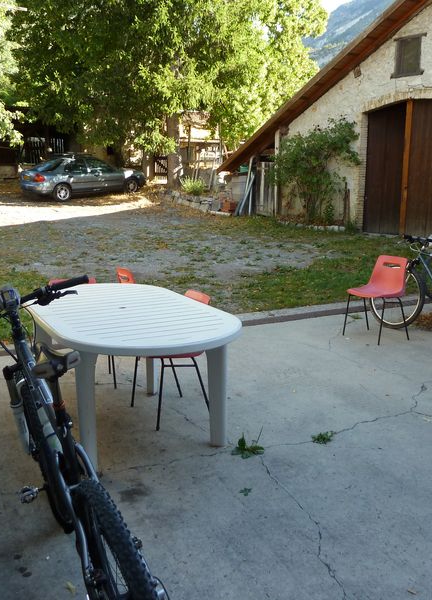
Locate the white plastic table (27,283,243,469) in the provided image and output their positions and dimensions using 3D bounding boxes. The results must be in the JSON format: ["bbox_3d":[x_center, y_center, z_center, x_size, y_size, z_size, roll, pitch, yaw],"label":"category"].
[{"bbox_3d":[-0.547,0.411,3.468,0.996,0.730,1.779,-6,13,-28],"label":"white plastic table"}]

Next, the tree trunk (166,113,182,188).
[{"bbox_3d":[-1.336,-4.813,18.600,0.450,2.500,0.450,0,11,0],"label":"tree trunk"}]

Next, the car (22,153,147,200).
[{"bbox_3d":[-4.557,-4.306,20.248,4.500,1.440,1.750,-15,19,-40],"label":"car"}]

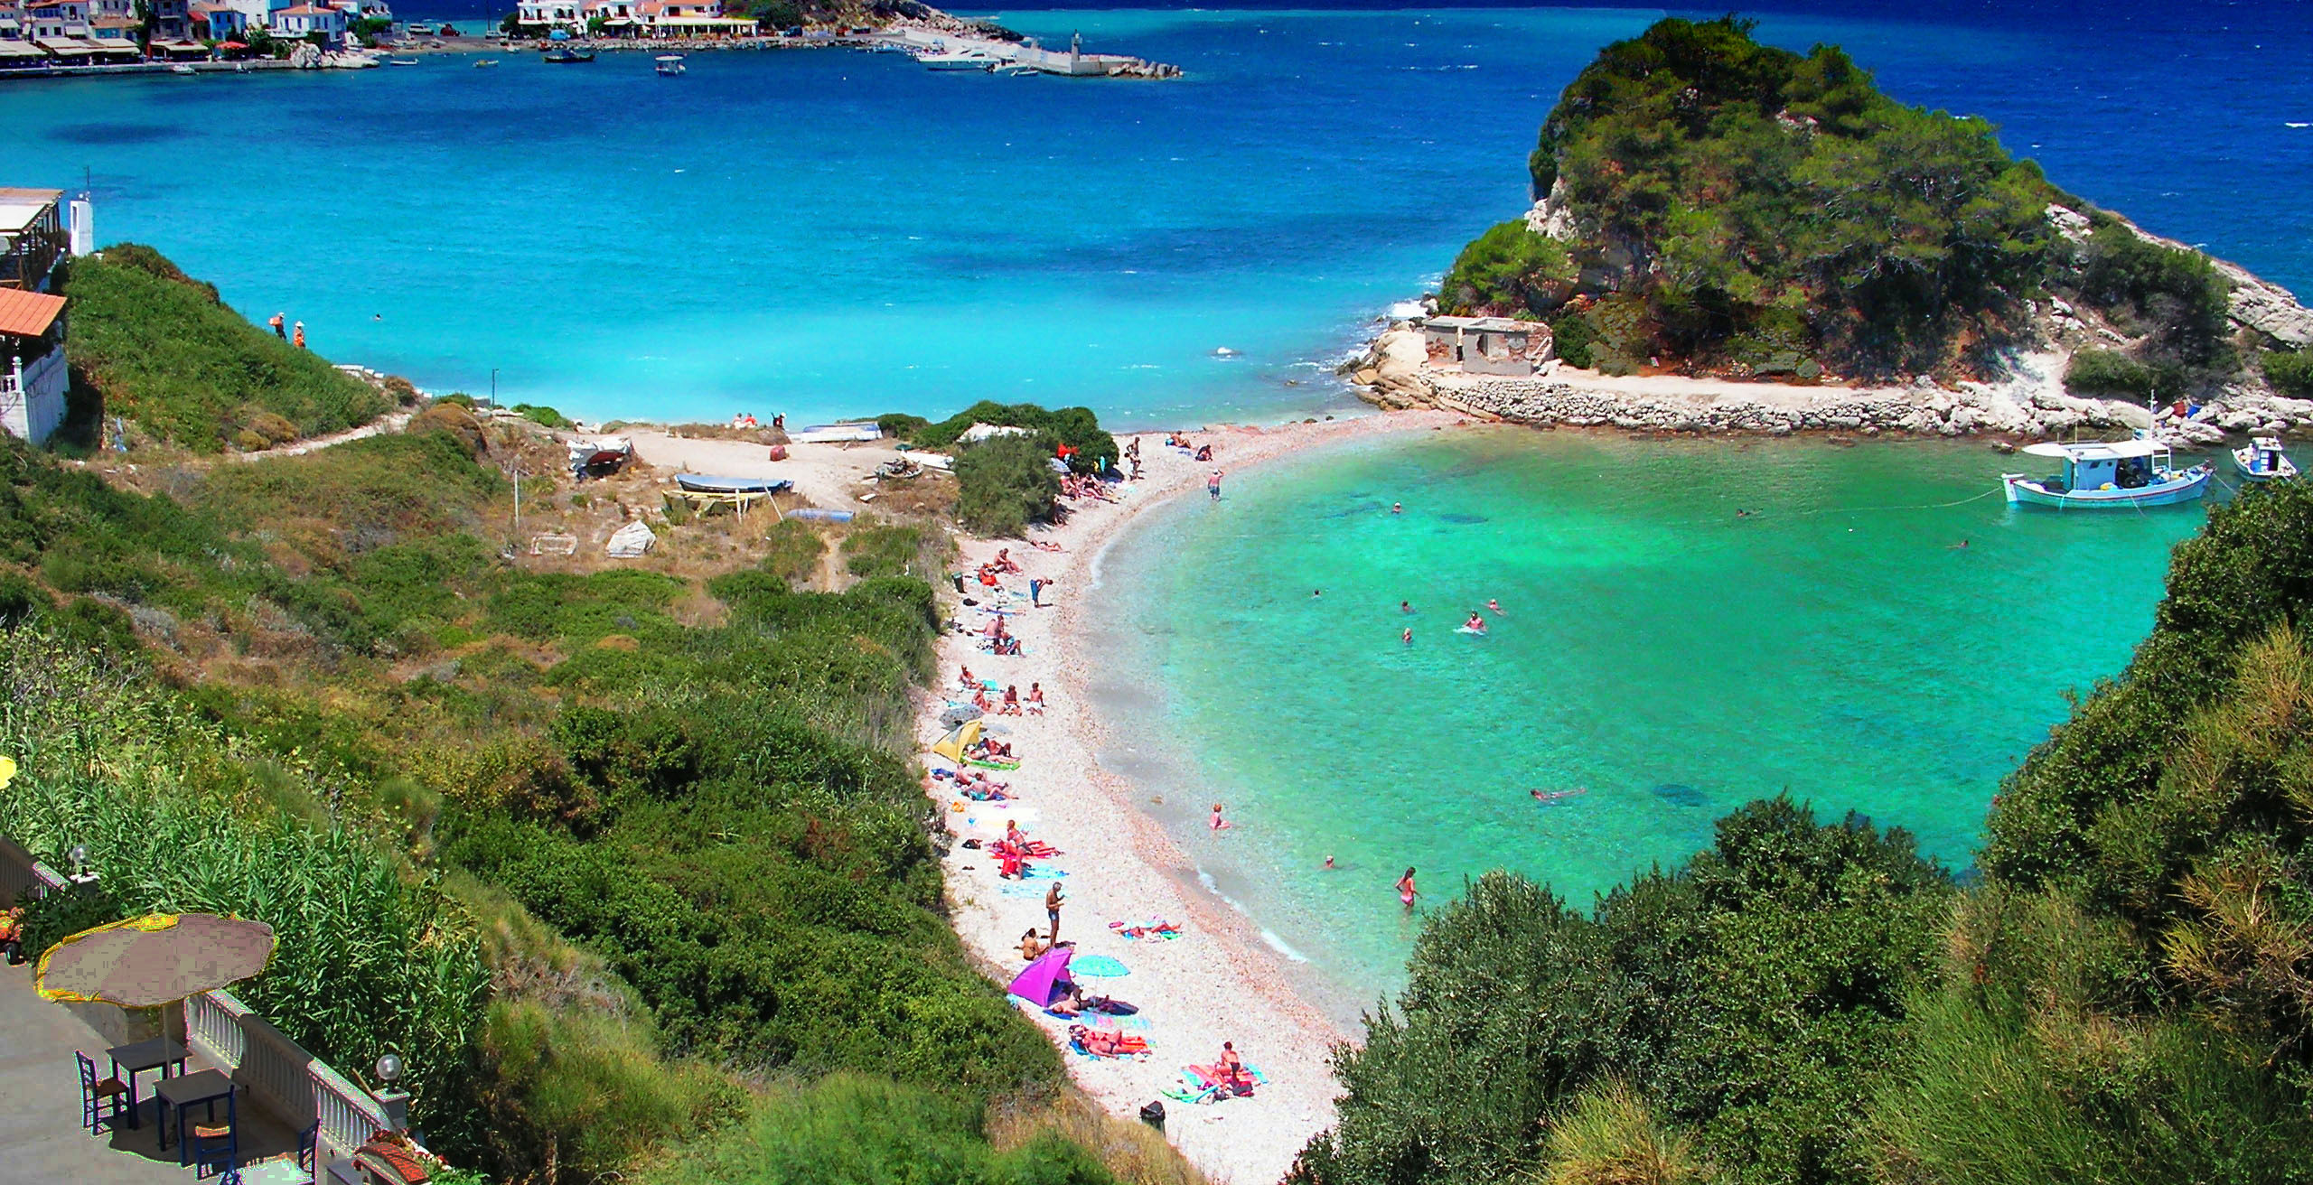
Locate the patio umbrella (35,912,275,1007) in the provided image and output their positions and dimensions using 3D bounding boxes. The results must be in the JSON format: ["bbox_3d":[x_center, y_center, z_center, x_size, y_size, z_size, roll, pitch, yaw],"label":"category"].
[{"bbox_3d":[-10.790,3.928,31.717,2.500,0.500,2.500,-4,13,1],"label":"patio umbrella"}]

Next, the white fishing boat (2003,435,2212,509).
[{"bbox_3d":[44.177,-5.556,136.198,9.300,3.200,3.100,-2,14,-8],"label":"white fishing boat"}]

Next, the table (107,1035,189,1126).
[{"bbox_3d":[-11.163,5.474,32.673,0.690,0.750,0.690,-12,18,-40],"label":"table"}]

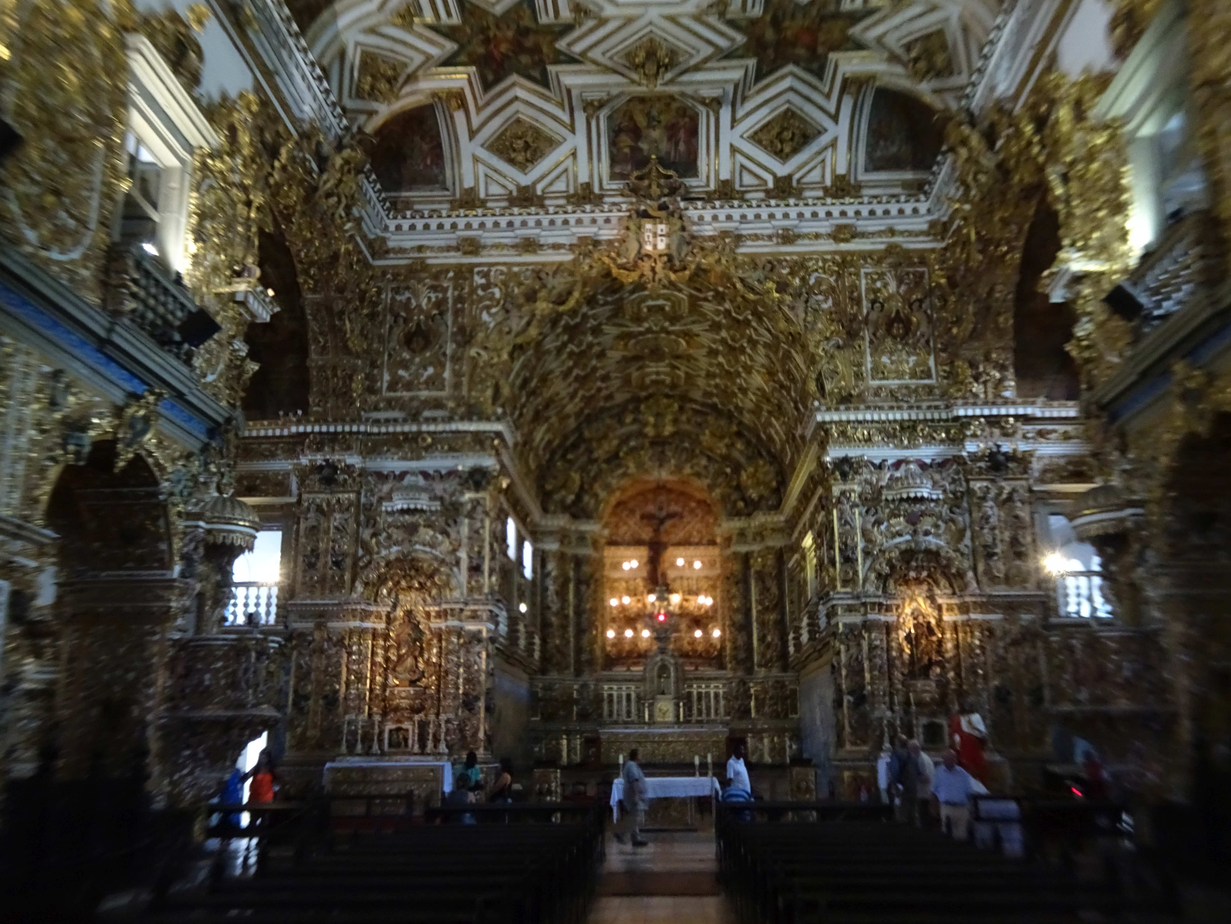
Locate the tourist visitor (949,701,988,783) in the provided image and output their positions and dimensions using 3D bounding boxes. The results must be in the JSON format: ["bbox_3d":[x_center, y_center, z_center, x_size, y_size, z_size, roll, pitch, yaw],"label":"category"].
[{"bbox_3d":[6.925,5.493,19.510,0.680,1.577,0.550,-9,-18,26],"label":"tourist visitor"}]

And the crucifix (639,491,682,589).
[{"bbox_3d":[1.366,2.348,30.092,1.280,3.015,0.500,-1,-16,3],"label":"crucifix"}]

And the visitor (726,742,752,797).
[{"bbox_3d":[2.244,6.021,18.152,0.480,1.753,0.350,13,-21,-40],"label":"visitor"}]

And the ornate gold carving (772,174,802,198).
[{"bbox_3d":[4.544,-7.282,26.359,0.780,0.590,0.250,-1,-16,3],"label":"ornate gold carving"}]

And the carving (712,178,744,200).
[{"bbox_3d":[2.844,-6.892,25.167,0.820,0.603,0.250,-1,-16,3],"label":"carving"}]

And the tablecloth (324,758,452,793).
[{"bbox_3d":[-4.975,6.898,21.781,2.680,0.667,0.800,-1,-16,3],"label":"tablecloth"}]

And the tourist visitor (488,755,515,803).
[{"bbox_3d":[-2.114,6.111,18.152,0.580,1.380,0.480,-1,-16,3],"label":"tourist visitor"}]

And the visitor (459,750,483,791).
[{"bbox_3d":[-2.726,6.303,18.757,0.360,1.651,0.440,-8,-18,23],"label":"visitor"}]

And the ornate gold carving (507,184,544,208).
[{"bbox_3d":[-2.397,-7.128,26.689,0.930,0.570,0.250,-1,-16,3],"label":"ornate gold carving"}]

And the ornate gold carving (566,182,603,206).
[{"bbox_3d":[-0.836,-7.174,26.618,0.950,0.600,0.250,-1,-16,3],"label":"ornate gold carving"}]

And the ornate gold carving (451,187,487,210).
[{"bbox_3d":[-3.941,-7.083,26.760,0.910,0.600,0.250,-1,-16,3],"label":"ornate gold carving"}]

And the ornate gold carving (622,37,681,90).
[{"bbox_3d":[0.865,-9.337,23.268,1.330,0.750,1.150,-1,-16,3],"label":"ornate gold carving"}]

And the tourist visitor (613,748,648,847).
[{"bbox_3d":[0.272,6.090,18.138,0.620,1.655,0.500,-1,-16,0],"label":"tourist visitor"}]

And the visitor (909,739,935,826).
[{"bbox_3d":[5.054,5.502,16.483,0.380,1.766,0.480,10,-19,-33],"label":"visitor"}]

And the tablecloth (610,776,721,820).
[{"bbox_3d":[0.985,6.849,20.169,2.200,0.950,0.900,-1,-16,3],"label":"tablecloth"}]

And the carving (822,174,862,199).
[{"bbox_3d":[5.703,-6.925,25.022,1.020,0.708,0.250,-1,-16,3],"label":"carving"}]

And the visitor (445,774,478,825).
[{"bbox_3d":[-2.342,5.390,15.037,0.520,1.320,0.650,-1,-16,3],"label":"visitor"}]

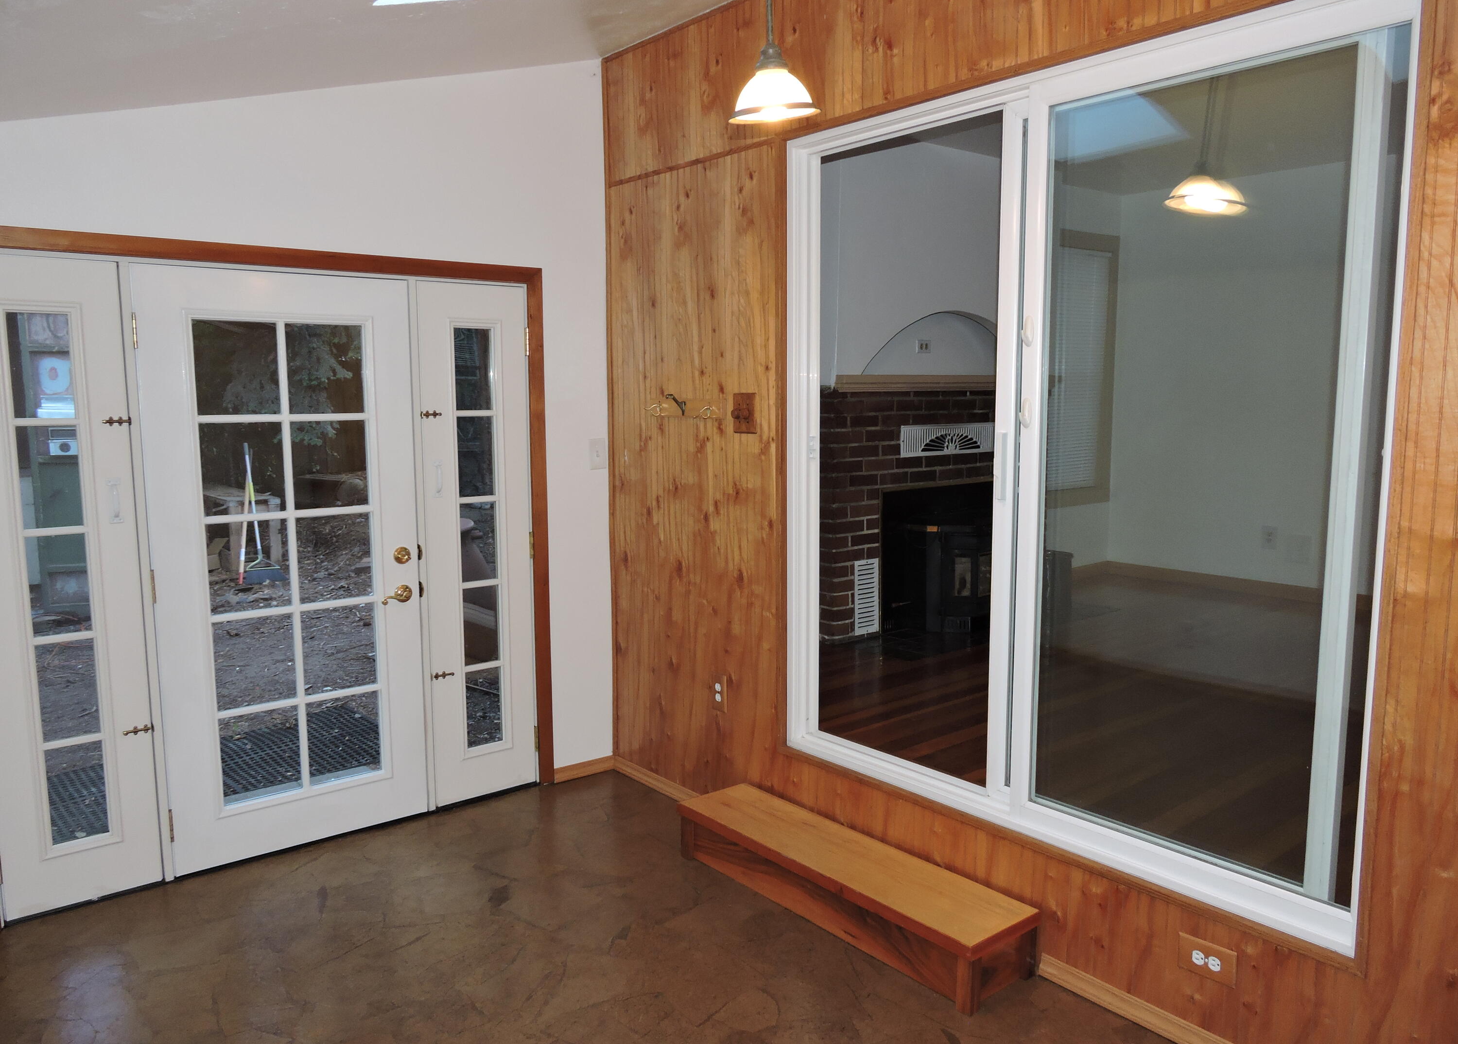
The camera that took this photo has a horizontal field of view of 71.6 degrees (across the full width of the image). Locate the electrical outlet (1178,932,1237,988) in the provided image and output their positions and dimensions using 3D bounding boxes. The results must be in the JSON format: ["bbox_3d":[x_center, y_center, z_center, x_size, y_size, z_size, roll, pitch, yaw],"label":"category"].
[{"bbox_3d":[1.135,1.041,2.400,0.012,0.087,0.138,-6,9,-39],"label":"electrical outlet"}]

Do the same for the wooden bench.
[{"bbox_3d":[0.341,1.123,3.157,0.304,0.201,1.257,-6,9,-39],"label":"wooden bench"}]

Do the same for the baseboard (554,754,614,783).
[{"bbox_3d":[-0.621,1.058,4.325,0.282,0.066,0.014,-6,9,-39],"label":"baseboard"}]

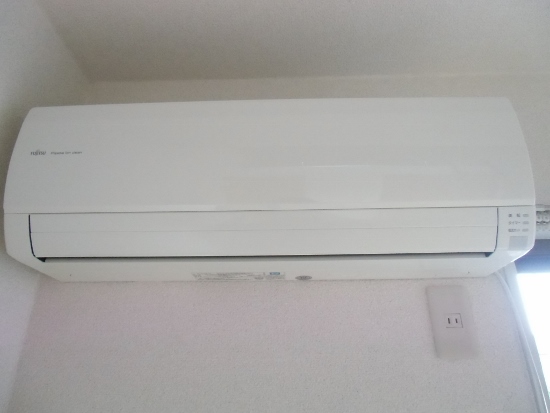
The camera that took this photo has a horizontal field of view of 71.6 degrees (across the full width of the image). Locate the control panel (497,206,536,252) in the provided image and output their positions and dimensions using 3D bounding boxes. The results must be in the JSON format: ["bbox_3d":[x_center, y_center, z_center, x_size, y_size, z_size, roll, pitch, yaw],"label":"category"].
[{"bbox_3d":[0.344,0.033,0.550,0.053,0.060,0.018,-1,-2,1],"label":"control panel"}]

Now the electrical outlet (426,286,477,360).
[{"bbox_3d":[0.305,0.195,0.650,0.071,0.122,0.010,-1,-24,1],"label":"electrical outlet"}]

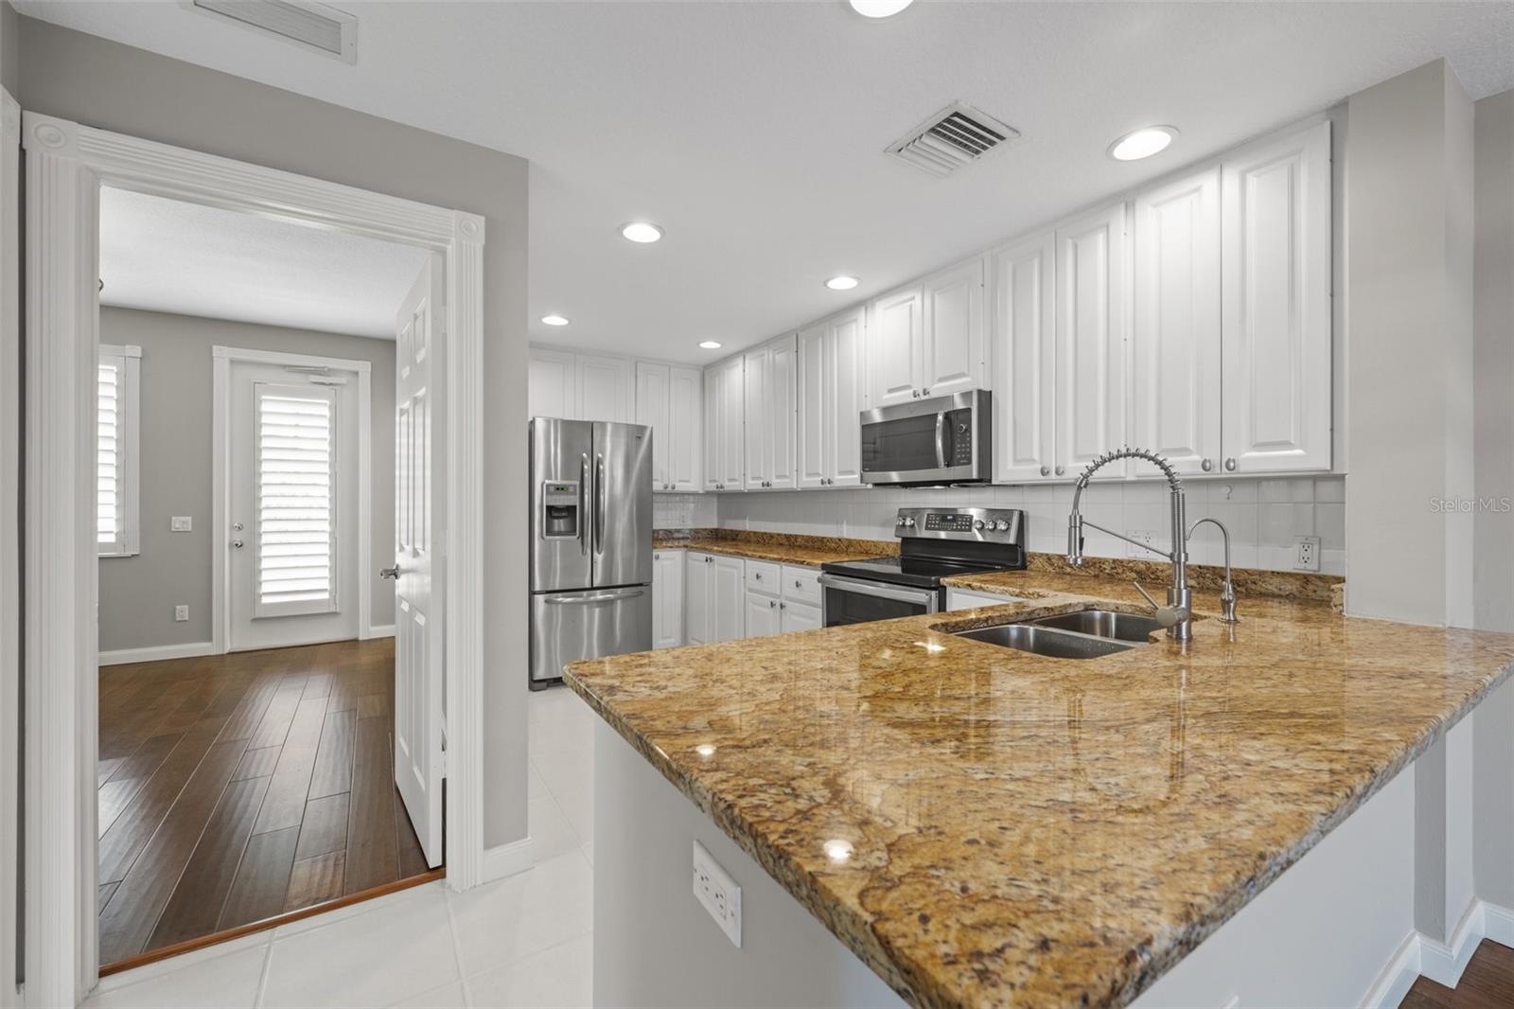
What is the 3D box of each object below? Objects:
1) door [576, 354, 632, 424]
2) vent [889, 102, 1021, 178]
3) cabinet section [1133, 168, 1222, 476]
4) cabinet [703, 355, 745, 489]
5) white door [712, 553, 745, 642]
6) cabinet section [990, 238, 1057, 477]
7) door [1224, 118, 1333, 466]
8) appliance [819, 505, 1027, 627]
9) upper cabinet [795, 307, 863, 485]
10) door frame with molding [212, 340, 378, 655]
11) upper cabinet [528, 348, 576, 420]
[{"bbox_3d":[-1.197,-0.855,4.625,0.444,0.573,0.025,0,0,-33],"label":"door"},{"bbox_3d":[0.633,-1.177,1.921,0.305,0.025,0.305,0,0,-33],"label":"vent"},{"bbox_3d":[1.453,-0.608,2.043,0.025,1.018,0.260,0,0,-33],"label":"cabinet section"},{"bbox_3d":[-0.129,-0.615,4.744,0.330,1.050,0.620,0,0,-33],"label":"cabinet"},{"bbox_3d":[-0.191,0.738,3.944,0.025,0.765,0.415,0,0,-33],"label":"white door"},{"bbox_3d":[1.203,-0.634,2.636,0.025,1.060,0.302,0,0,-33],"label":"cabinet section"},{"bbox_3d":[1.630,-0.616,1.854,0.025,1.033,0.268,0,0,-33],"label":"door"},{"bbox_3d":[0.809,0.632,2.937,0.730,1.205,0.757,0,0,-33],"label":"appliance"},{"bbox_3d":[0.592,-0.636,3.855,0.318,1.064,0.680,0,0,-33],"label":"upper cabinet"},{"bbox_3d":[-4.007,-0.030,5.138,1.110,2.545,0.100,0,0,-33],"label":"door frame with molding"},{"bbox_3d":[-1.689,-0.883,4.610,0.456,0.572,0.320,0,0,-33],"label":"upper cabinet"}]

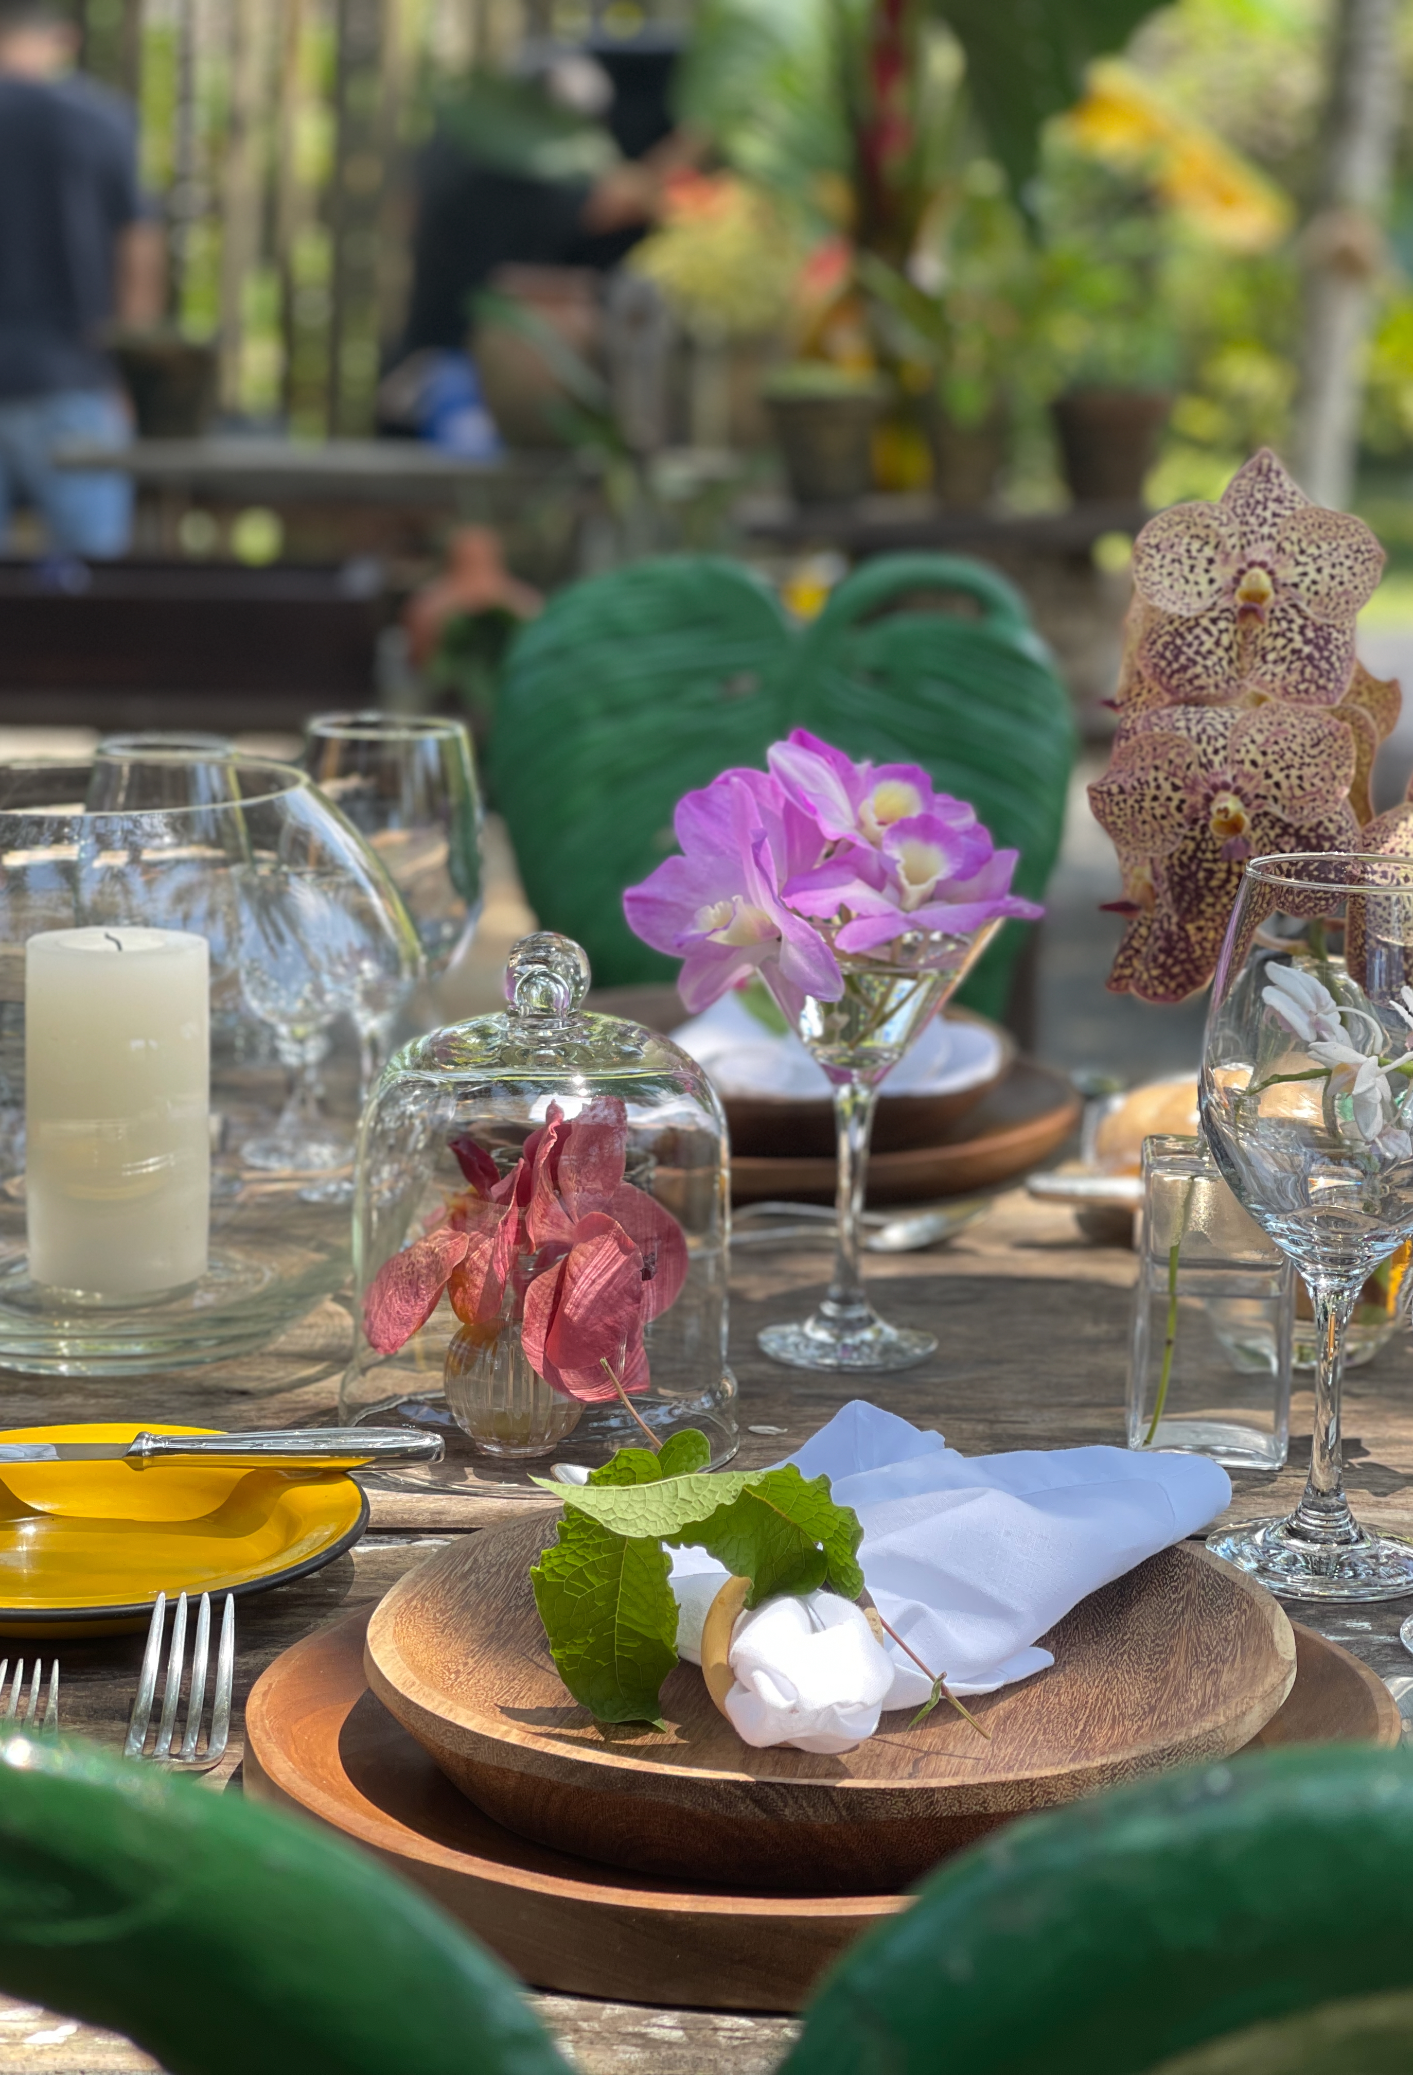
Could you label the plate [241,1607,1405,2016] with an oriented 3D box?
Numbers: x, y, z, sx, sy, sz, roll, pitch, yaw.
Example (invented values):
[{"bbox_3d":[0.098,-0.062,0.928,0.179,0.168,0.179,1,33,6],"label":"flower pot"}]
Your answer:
[{"bbox_3d":[0.034,0.191,1.054,0.302,0.029,0.302,0,11,0],"label":"plate"}]

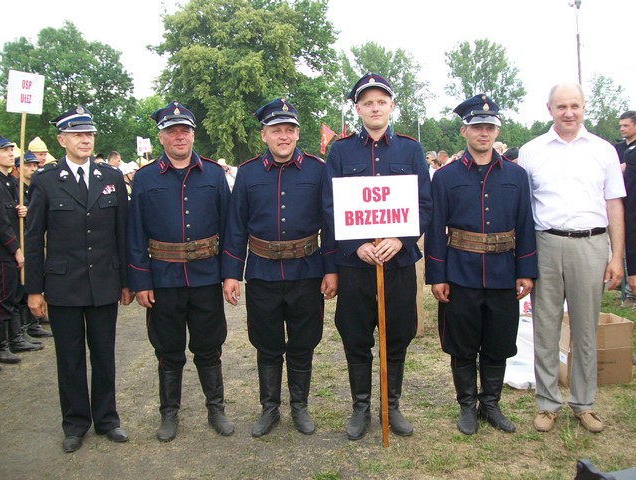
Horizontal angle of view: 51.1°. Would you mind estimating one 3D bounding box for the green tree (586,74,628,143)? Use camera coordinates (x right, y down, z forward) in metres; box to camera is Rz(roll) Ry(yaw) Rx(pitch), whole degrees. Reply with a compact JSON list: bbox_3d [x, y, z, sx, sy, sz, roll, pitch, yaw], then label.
[{"bbox_3d":[22.764,-9.217,52.595,3.834,7.553,3.834,2,8,23],"label":"green tree"}]

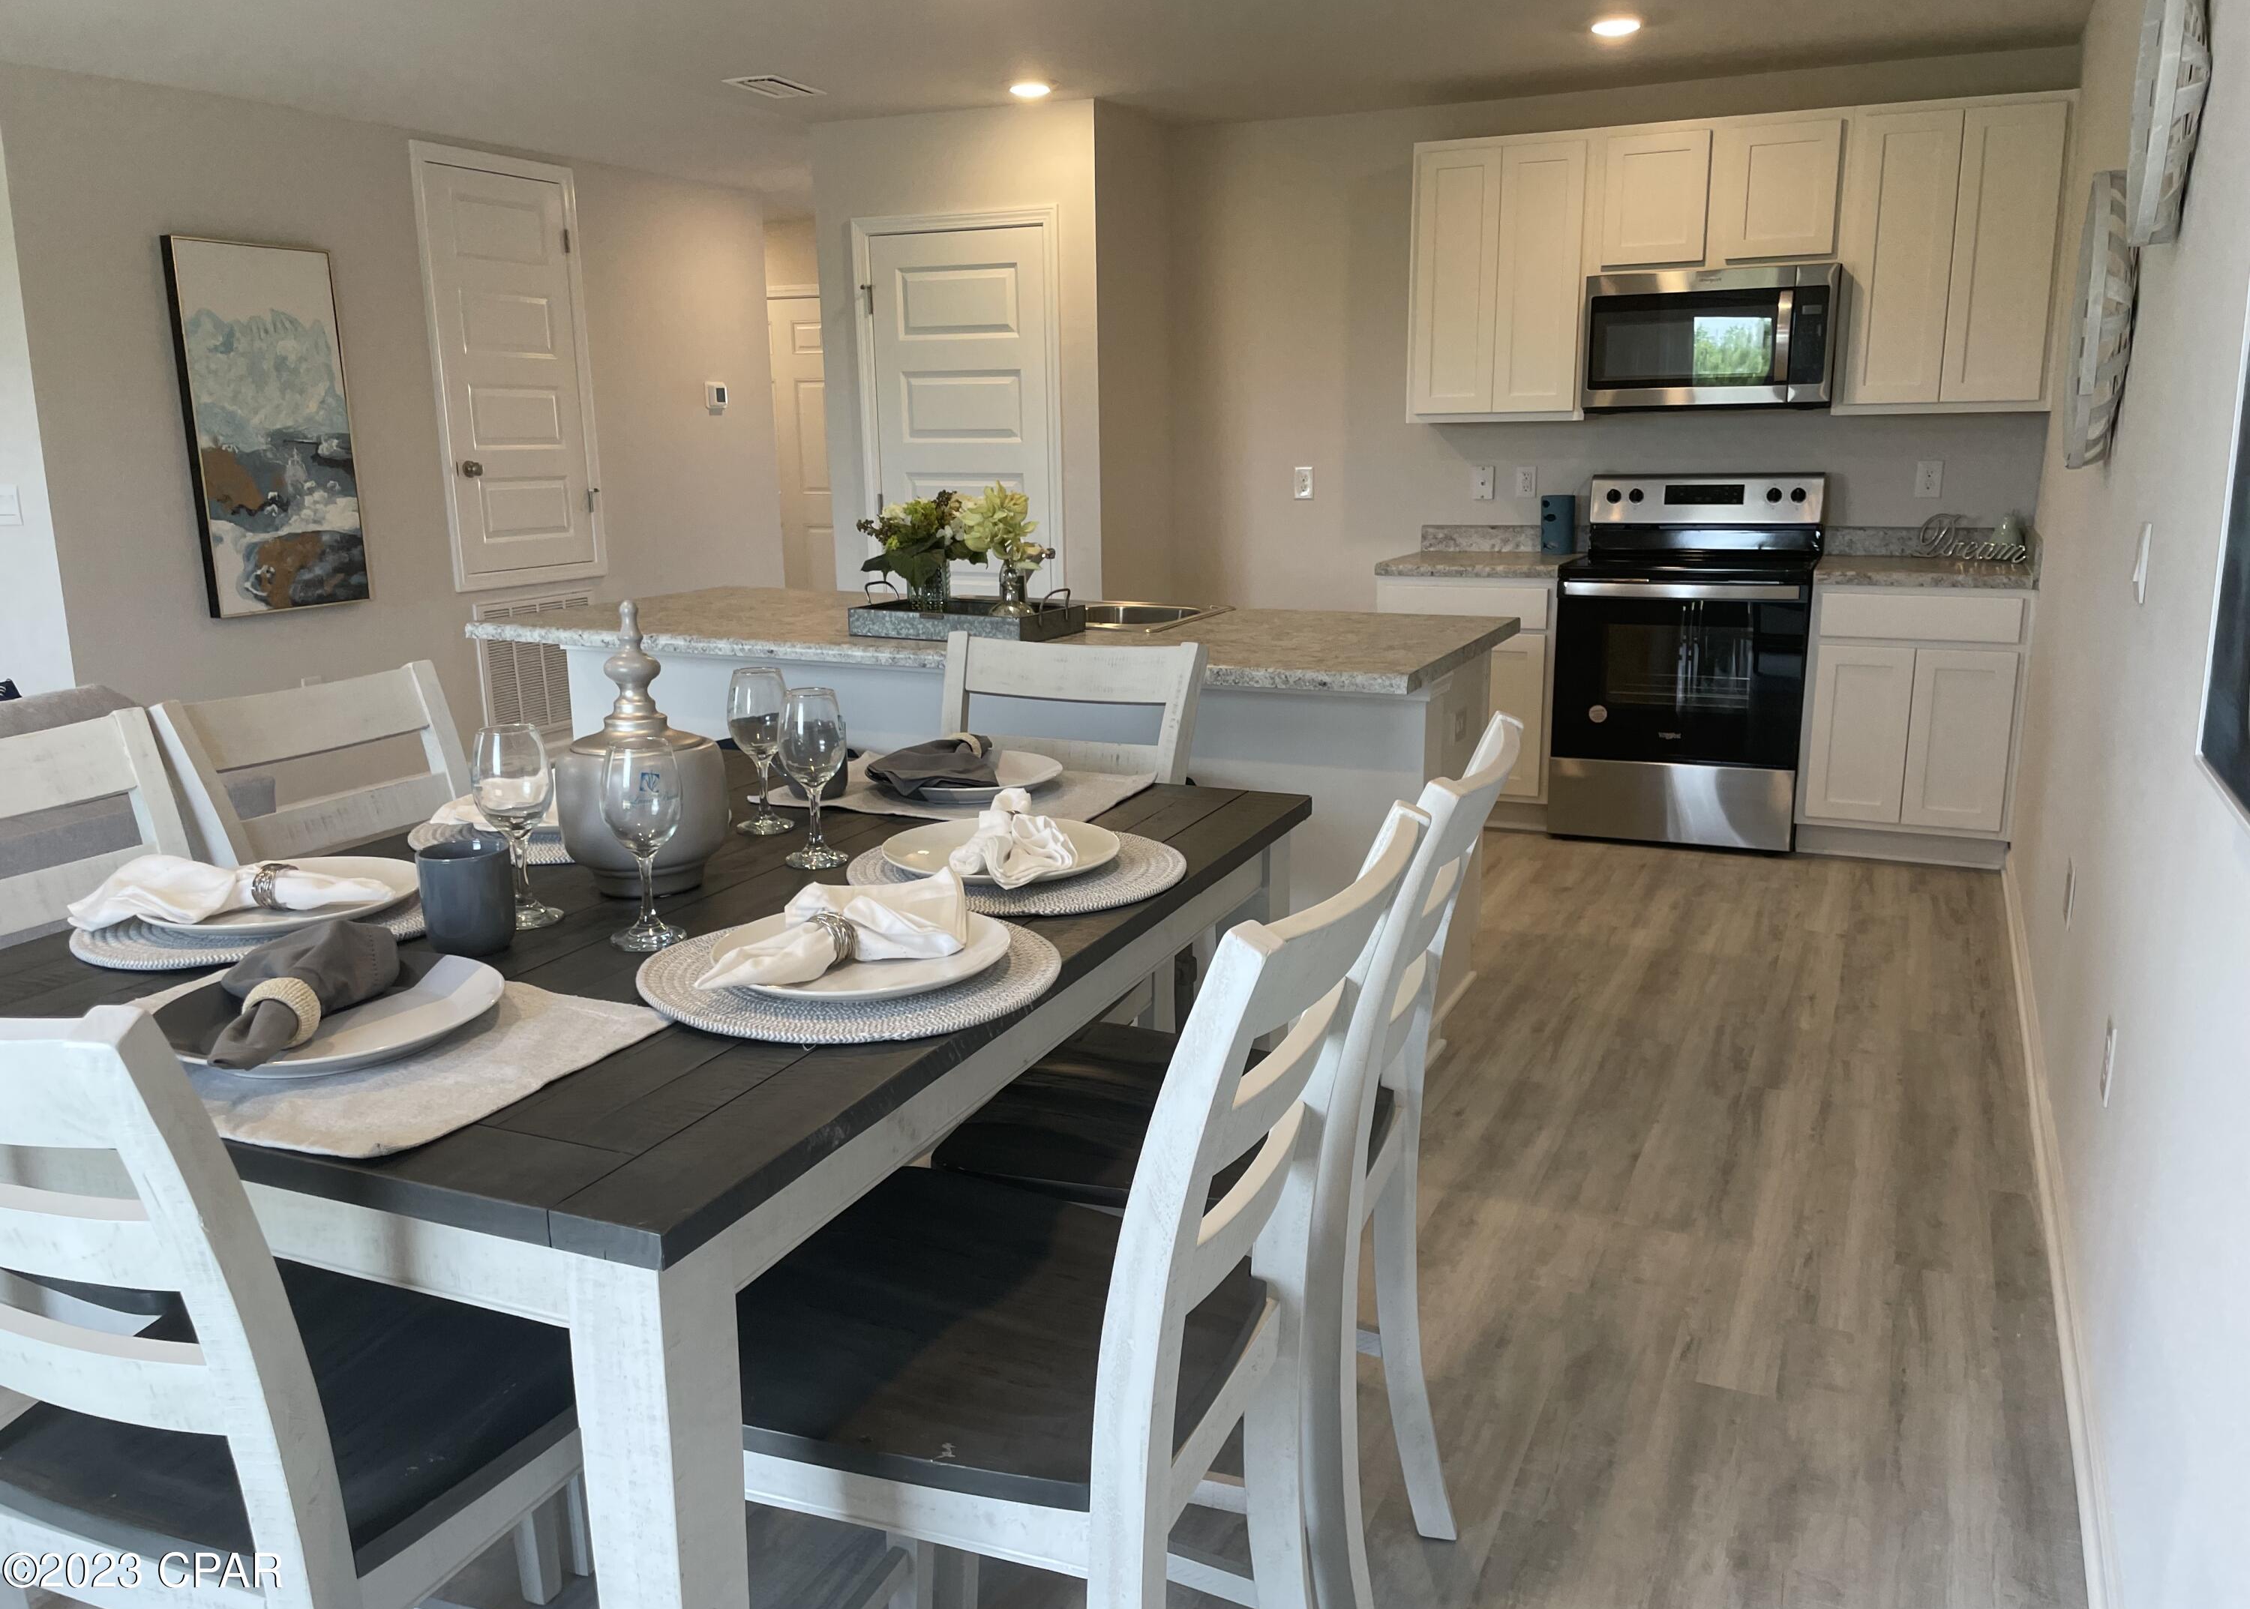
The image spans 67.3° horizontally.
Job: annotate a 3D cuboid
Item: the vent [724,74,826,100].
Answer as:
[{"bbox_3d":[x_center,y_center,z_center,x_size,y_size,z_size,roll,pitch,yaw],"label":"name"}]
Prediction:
[{"bbox_3d":[-1.110,-2.269,5.364,0.200,0.020,0.340,5,15,25],"label":"vent"}]

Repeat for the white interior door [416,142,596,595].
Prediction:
[{"bbox_3d":[-2.414,-1.701,6.694,0.050,1.630,0.800,5,15,25],"label":"white interior door"}]

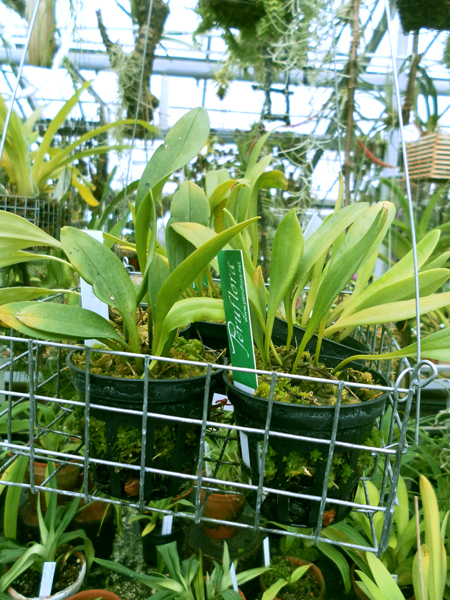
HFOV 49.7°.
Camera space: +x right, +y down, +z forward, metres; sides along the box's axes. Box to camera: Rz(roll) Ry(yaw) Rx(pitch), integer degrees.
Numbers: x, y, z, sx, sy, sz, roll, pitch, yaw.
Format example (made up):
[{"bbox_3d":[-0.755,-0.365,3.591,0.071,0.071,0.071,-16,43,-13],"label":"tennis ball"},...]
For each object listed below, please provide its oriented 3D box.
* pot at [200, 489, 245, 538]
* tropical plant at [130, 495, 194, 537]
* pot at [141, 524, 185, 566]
[{"bbox_3d":[-0.007,0.407,0.961,0.100,0.100,0.100,2,12,-1],"label":"pot"},{"bbox_3d":[-0.123,0.412,0.945,0.120,0.066,0.095,3,12,0],"label":"tropical plant"},{"bbox_3d":[-0.127,0.475,0.959,0.085,0.082,0.085,2,12,-1],"label":"pot"}]

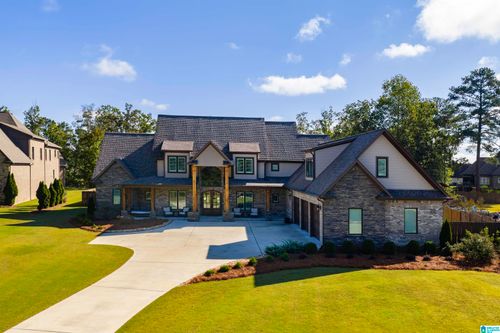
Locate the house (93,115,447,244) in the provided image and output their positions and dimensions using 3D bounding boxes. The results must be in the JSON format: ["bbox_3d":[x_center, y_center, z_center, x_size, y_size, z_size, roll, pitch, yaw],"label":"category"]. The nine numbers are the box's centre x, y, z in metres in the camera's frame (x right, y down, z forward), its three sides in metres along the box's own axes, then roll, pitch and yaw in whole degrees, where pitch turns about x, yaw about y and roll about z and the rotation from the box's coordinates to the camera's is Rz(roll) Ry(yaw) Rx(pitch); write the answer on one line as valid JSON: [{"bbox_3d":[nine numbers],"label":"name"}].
[{"bbox_3d":[-1.421,-0.453,37.854,27.900,11.050,25.700,1,0,-5],"label":"house"}]

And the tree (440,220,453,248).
[{"bbox_3d":[12.841,4.460,25.400,0.800,1.862,0.800,1,0,-5],"label":"tree"}]

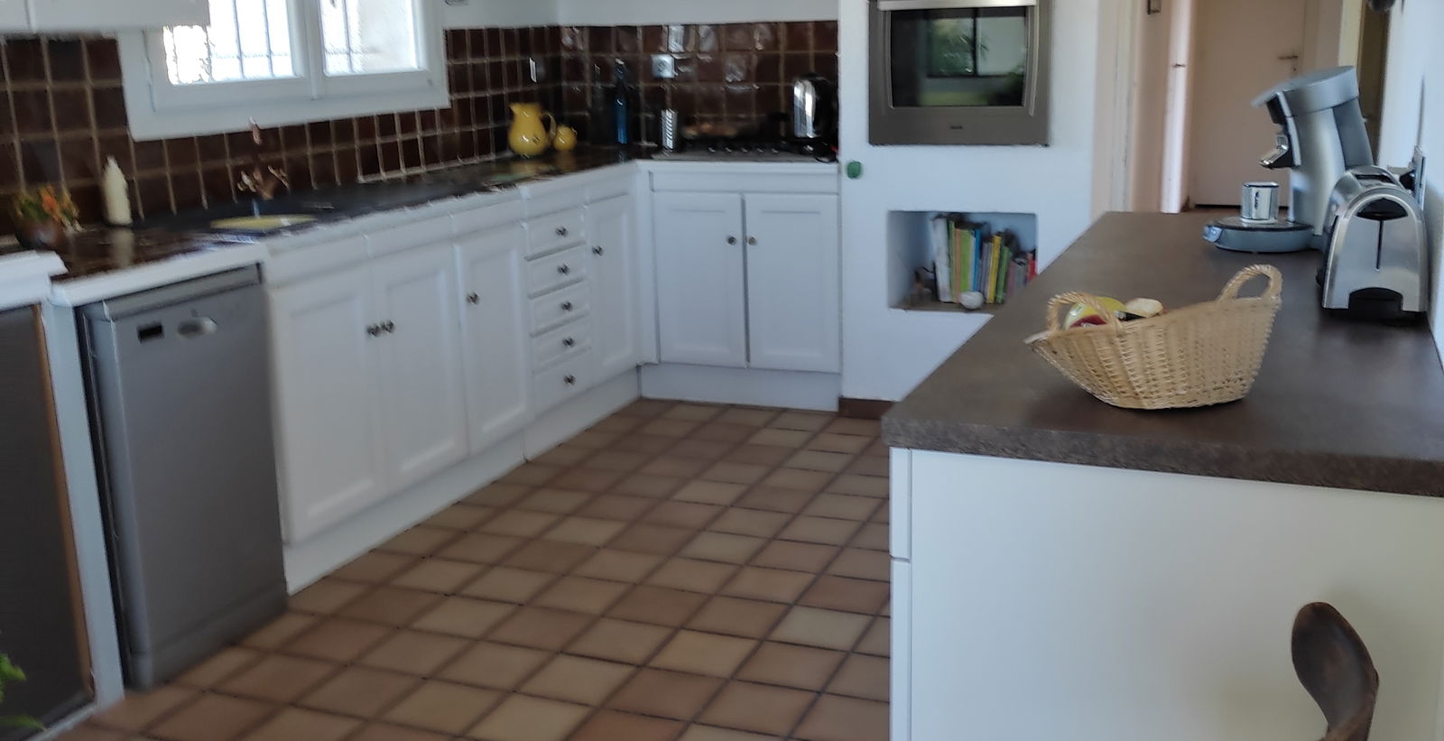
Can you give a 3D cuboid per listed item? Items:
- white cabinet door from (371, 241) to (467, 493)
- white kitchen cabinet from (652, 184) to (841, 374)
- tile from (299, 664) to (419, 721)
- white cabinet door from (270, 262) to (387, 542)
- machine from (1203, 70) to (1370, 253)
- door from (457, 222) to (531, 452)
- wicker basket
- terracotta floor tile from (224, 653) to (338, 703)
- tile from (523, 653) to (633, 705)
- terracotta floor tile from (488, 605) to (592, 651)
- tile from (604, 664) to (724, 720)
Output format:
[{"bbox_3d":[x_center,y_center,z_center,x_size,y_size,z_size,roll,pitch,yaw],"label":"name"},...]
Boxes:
[{"bbox_3d":[-0.852,-0.014,3.921,0.022,0.645,0.384,4,14,22],"label":"white cabinet door"},{"bbox_3d":[0.188,-0.380,5.292,0.721,0.649,0.560,3,14,22],"label":"white kitchen cabinet"},{"bbox_3d":[-0.761,0.677,2.916,0.189,0.012,0.189,3,14,22],"label":"tile"},{"bbox_3d":[-1.003,0.077,3.550,0.022,0.645,0.396,4,14,22],"label":"white cabinet door"},{"bbox_3d":[1.137,-0.420,2.764,0.320,0.347,0.215,1,13,10],"label":"machine"},{"bbox_3d":[-0.700,-0.106,4.290,0.022,0.645,0.384,4,14,22],"label":"door"},{"bbox_3d":[0.532,-0.044,1.695,0.335,0.142,0.230,-9,15,-30],"label":"wicker basket"},{"bbox_3d":[-0.975,0.685,3.078,0.193,0.012,0.193,4,14,22],"label":"terracotta floor tile"},{"bbox_3d":[-0.311,0.677,3.028,0.193,0.012,0.193,4,14,22],"label":"tile"},{"bbox_3d":[-0.417,0.619,3.297,0.198,0.015,0.198,4,14,22],"label":"terracotta floor tile"},{"bbox_3d":[-0.120,0.697,2.986,0.193,0.015,0.191,4,15,19],"label":"tile"}]

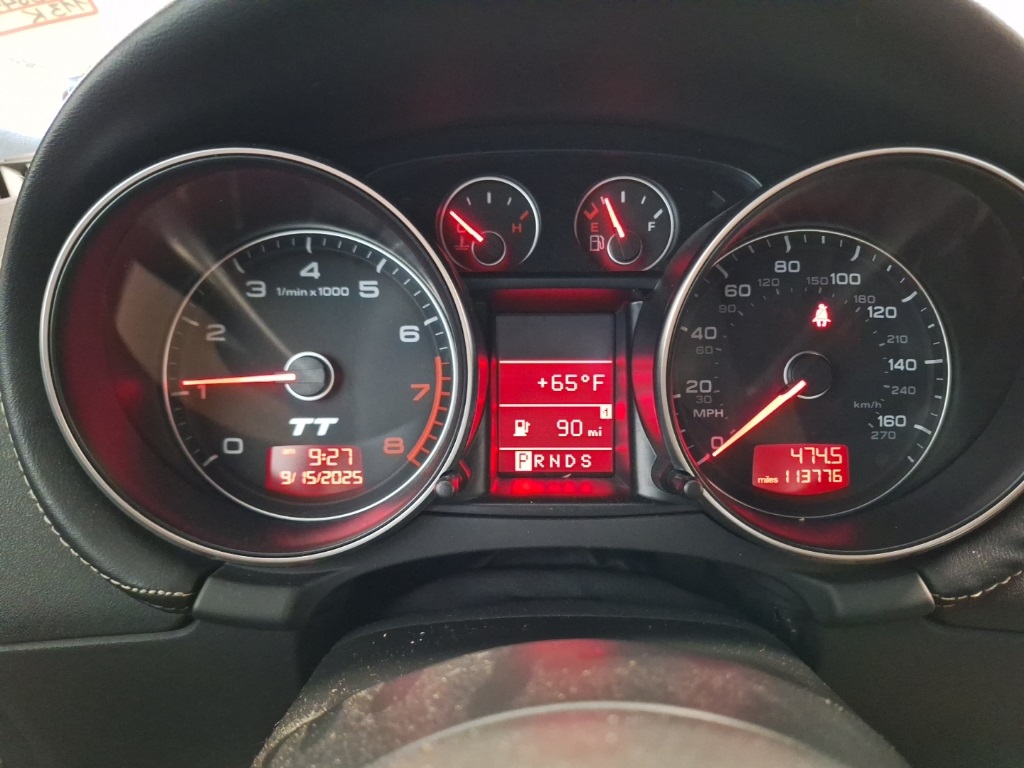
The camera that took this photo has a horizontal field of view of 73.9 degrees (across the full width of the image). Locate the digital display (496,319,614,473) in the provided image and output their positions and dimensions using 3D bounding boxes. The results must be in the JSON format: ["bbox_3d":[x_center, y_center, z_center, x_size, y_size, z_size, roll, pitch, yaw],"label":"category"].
[{"bbox_3d":[0.016,0.004,0.250,0.043,0.059,0.009,0,0,0],"label":"digital display"}]

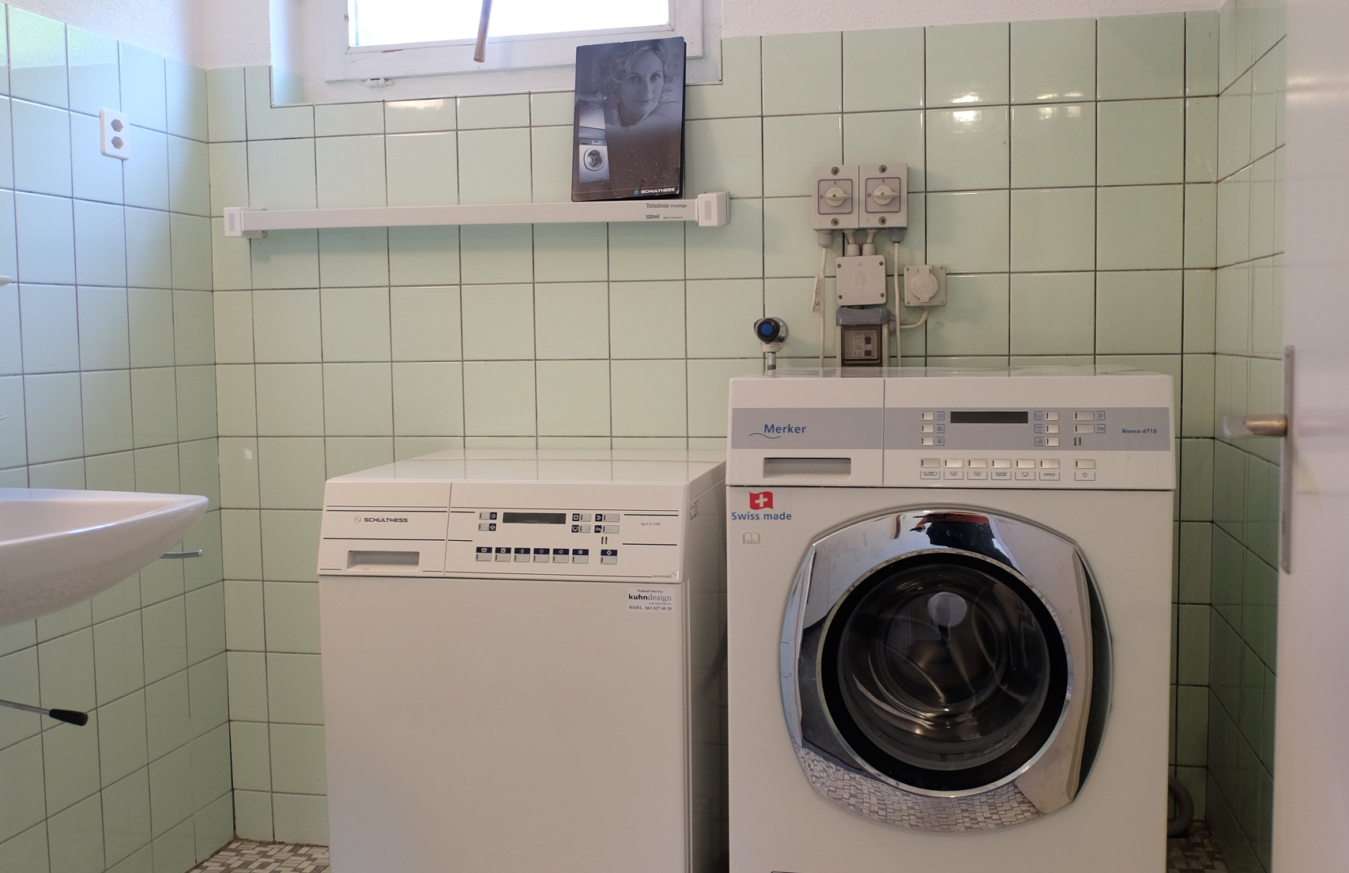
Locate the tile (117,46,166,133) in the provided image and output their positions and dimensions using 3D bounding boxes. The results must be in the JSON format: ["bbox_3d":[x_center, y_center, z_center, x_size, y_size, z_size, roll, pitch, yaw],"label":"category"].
[{"bbox_3d":[-1.009,-0.656,2.545,0.010,0.147,0.149,0,4,11],"label":"tile"}]

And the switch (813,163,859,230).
[{"bbox_3d":[0.299,-0.434,2.474,0.083,0.110,0.088,0,5,12],"label":"switch"}]

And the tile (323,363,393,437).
[{"bbox_3d":[-0.640,-0.074,2.745,0.149,0.149,0.008,0,5,12],"label":"tile"}]

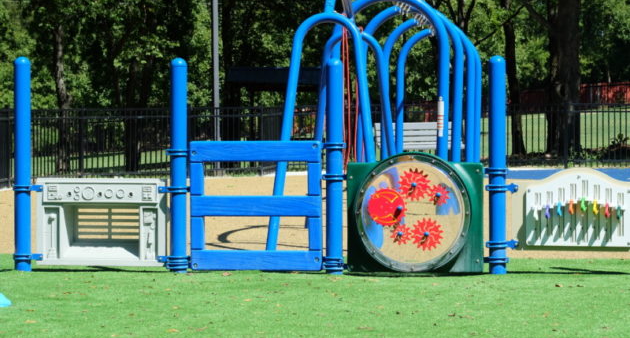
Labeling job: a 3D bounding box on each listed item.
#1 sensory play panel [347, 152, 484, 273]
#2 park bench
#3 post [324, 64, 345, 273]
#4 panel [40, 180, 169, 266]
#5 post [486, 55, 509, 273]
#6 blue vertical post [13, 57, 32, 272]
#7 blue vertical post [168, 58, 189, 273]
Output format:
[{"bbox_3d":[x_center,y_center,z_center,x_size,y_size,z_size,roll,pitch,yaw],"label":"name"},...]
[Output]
[{"bbox_3d":[0.775,0.335,17.050,1.040,0.920,0.140,0,2,4],"label":"sensory play panel"},{"bbox_3d":[1.872,-0.387,40.000,1.480,0.880,0.600,0,2,-15],"label":"park bench"},{"bbox_3d":[0.154,-0.023,17.120,0.140,1.665,0.140,0,2,4],"label":"post"},{"bbox_3d":[-1.645,0.406,17.200,1.000,0.680,0.200,0,2,5],"label":"panel"},{"bbox_3d":[1.399,-0.031,17.000,0.140,1.670,0.140,0,2,4],"label":"post"},{"bbox_3d":[-2.263,-0.037,17.250,0.140,1.660,0.140,0,2,4],"label":"blue vertical post"},{"bbox_3d":[-1.051,-0.027,17.200,0.140,1.660,0.140,0,2,4],"label":"blue vertical post"}]

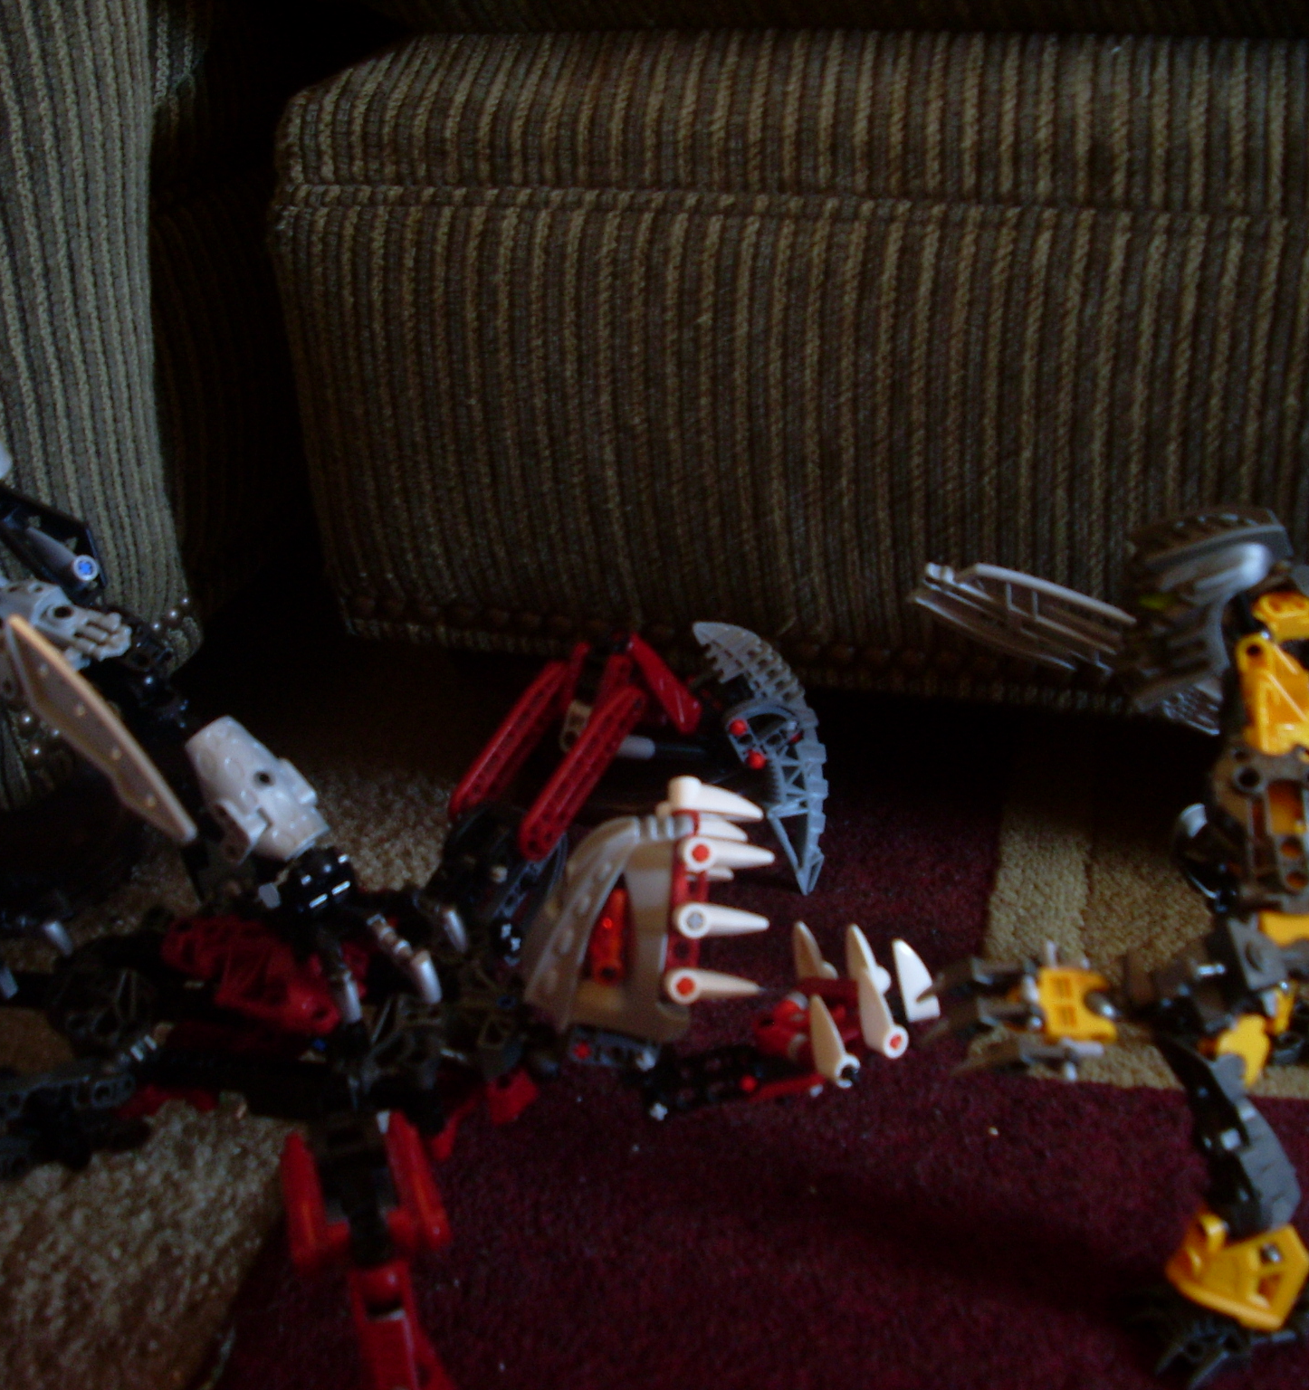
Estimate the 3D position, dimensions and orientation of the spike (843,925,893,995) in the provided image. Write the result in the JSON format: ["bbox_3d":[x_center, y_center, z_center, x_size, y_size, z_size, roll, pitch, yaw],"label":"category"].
[{"bbox_3d":[0.052,0.066,0.502,0.008,0.023,0.008,5,26,35],"label":"spike"}]

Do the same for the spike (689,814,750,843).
[{"bbox_3d":[0.011,0.033,0.503,0.023,0.008,0.008,7,21,0],"label":"spike"}]

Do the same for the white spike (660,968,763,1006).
[{"bbox_3d":[0.015,0.071,0.492,0.023,0.008,0.008,5,-2,-7],"label":"white spike"}]

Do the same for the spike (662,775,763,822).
[{"bbox_3d":[0.015,0.025,0.487,0.023,0.008,0.008,8,4,-4],"label":"spike"}]

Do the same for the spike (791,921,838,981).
[{"bbox_3d":[0.039,0.066,0.508,0.008,0.023,0.008,6,28,34],"label":"spike"}]

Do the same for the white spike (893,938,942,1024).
[{"bbox_3d":[0.063,0.068,0.490,0.008,0.023,0.008,-16,25,-9],"label":"white spike"}]

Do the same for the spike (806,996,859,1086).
[{"bbox_3d":[0.041,0.081,0.477,0.008,0.023,0.008,-31,33,-31],"label":"spike"}]

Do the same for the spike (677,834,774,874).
[{"bbox_3d":[0.018,0.038,0.486,0.023,0.008,0.008,4,-2,-9],"label":"spike"}]

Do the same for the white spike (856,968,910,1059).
[{"bbox_3d":[0.053,0.075,0.483,0.008,0.023,0.008,-33,36,-31],"label":"white spike"}]

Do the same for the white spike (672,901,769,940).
[{"bbox_3d":[0.017,0.055,0.489,0.023,0.008,0.008,5,-2,-9],"label":"white spike"}]

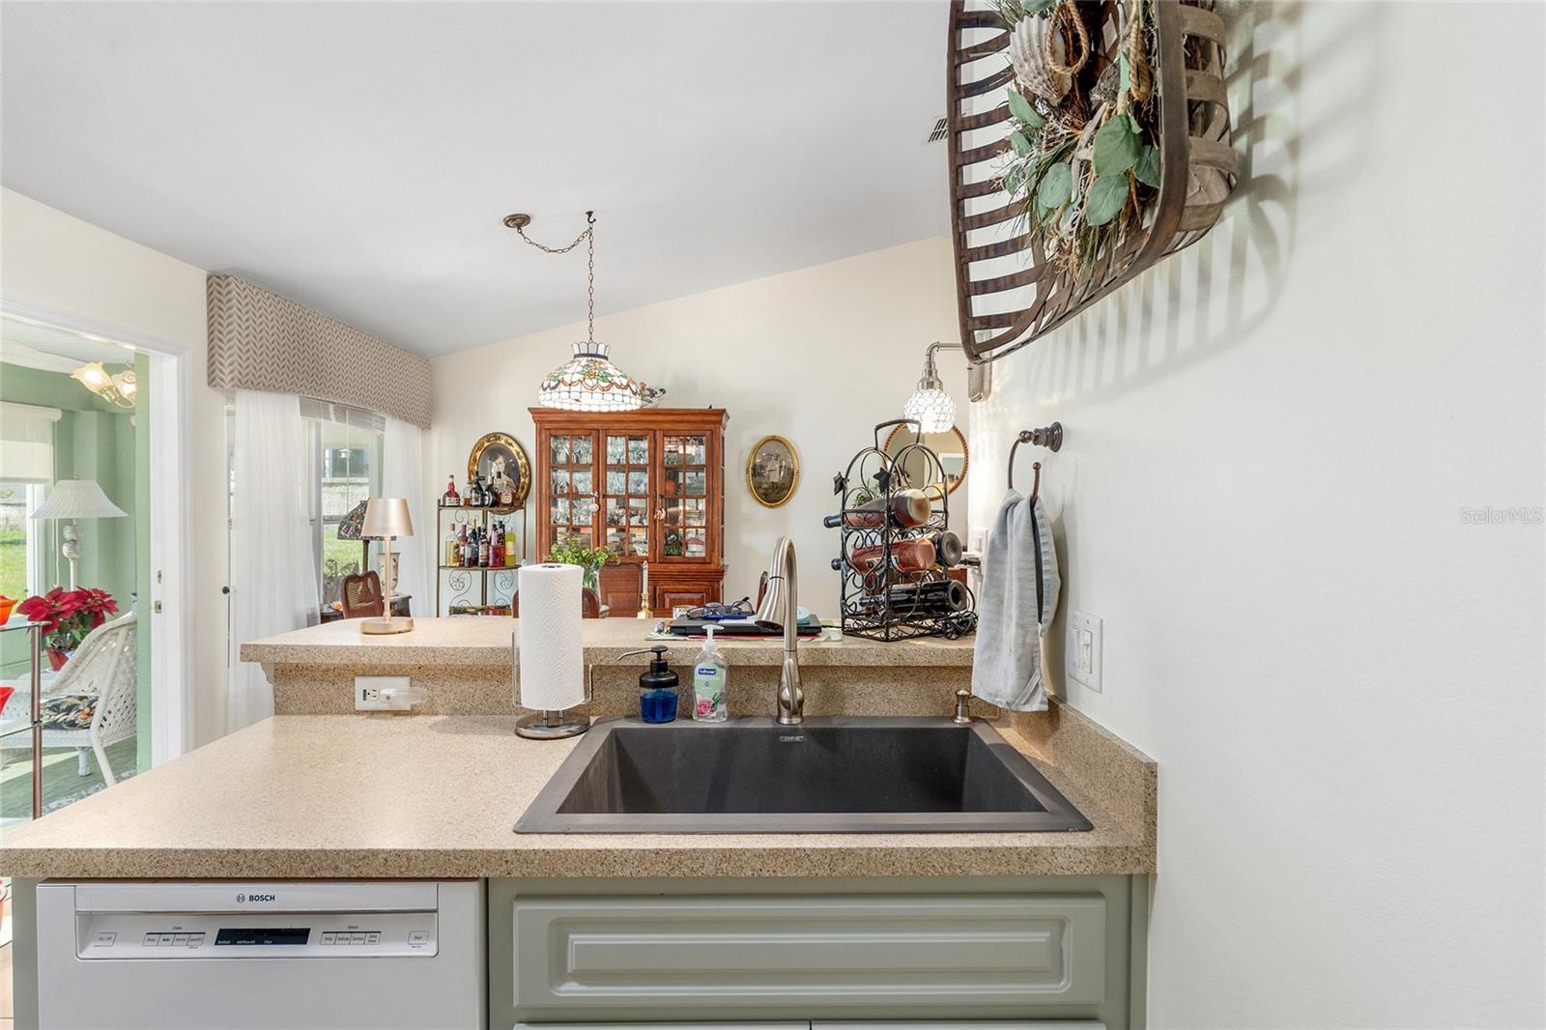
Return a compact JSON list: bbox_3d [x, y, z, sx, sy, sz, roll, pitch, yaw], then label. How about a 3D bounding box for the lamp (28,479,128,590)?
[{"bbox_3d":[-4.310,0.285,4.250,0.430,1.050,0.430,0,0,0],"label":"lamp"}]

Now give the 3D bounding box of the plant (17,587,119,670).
[{"bbox_3d":[-4.100,0.669,4.000,0.430,0.490,0.430,0,0,0],"label":"plant"}]

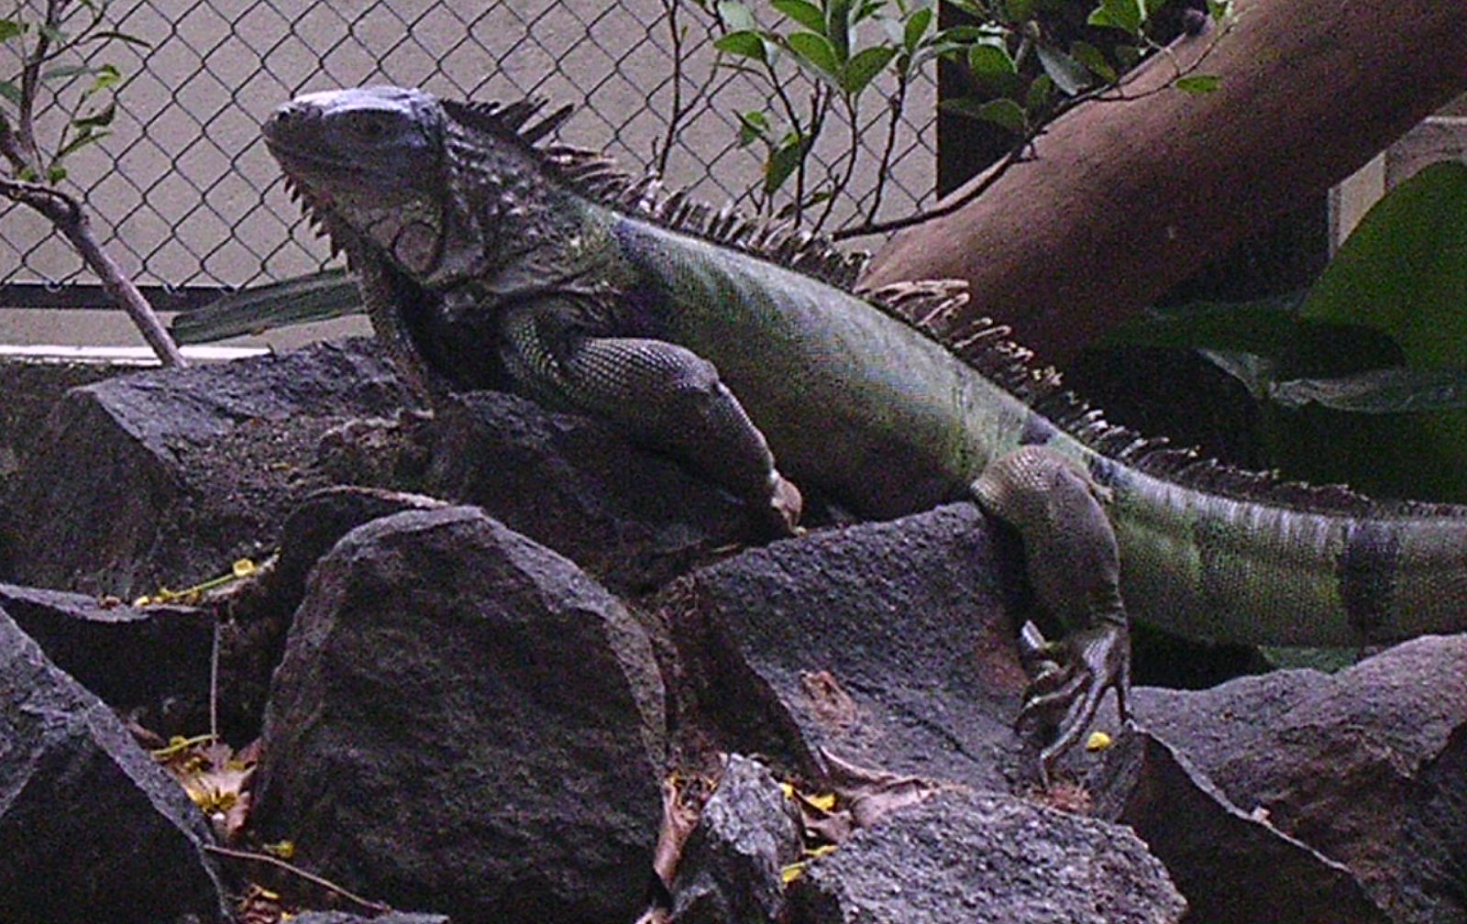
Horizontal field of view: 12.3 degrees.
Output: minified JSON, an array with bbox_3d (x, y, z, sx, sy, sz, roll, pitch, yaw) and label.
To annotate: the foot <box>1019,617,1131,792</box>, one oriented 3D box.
[{"bbox_3d":[0.162,0.115,3.250,0.050,0.035,0.085,11,48,19],"label":"foot"}]

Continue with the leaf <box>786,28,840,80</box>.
[{"bbox_3d":[0.049,-0.250,4.200,0.020,0.045,0.005,-49,0,-31],"label":"leaf"}]

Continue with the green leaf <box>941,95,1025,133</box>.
[{"bbox_3d":[0.155,-0.217,4.250,0.055,0.005,0.021,13,47,0],"label":"green leaf"}]

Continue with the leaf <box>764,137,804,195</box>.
[{"bbox_3d":[0.031,-0.184,4.250,0.019,0.043,0.005,31,0,27],"label":"leaf"}]

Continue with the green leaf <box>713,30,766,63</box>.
[{"bbox_3d":[0.005,-0.259,4.250,0.035,0.019,0.005,13,-35,0],"label":"green leaf"}]

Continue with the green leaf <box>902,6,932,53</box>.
[{"bbox_3d":[0.099,-0.234,3.700,0.014,0.029,0.008,26,-24,-9],"label":"green leaf"}]

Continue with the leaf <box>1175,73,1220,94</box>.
[{"bbox_3d":[0.286,-0.233,4.200,0.029,0.004,0.015,-4,40,0],"label":"leaf"}]

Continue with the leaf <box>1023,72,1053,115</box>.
[{"bbox_3d":[0.192,-0.232,4.300,0.016,0.028,0.014,24,0,9],"label":"leaf"}]

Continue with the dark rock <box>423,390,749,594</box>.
[{"bbox_3d":[-0.082,0.018,3.760,0.190,0.125,0.170,0,7,0],"label":"dark rock"}]

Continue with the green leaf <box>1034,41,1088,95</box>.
[{"bbox_3d":[0.202,-0.242,4.200,0.021,0.045,0.005,-45,0,-34],"label":"green leaf"}]

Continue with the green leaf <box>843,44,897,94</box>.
[{"bbox_3d":[0.084,-0.242,4.200,0.021,0.042,0.005,44,0,26],"label":"green leaf"}]

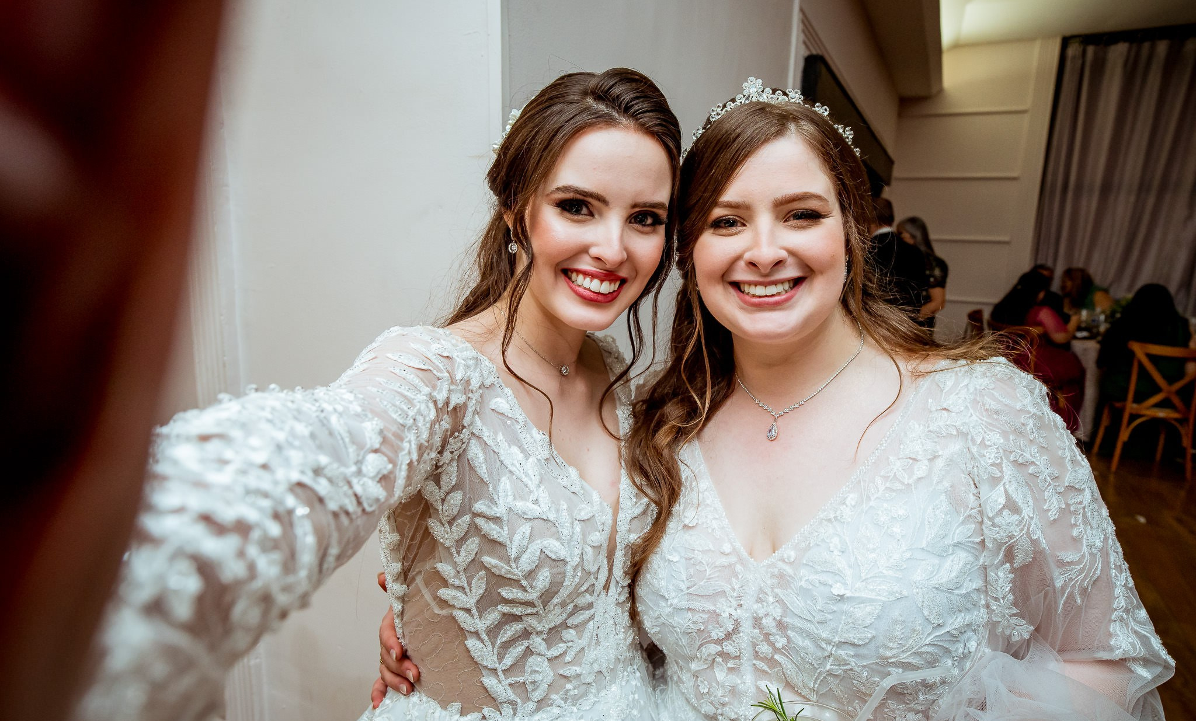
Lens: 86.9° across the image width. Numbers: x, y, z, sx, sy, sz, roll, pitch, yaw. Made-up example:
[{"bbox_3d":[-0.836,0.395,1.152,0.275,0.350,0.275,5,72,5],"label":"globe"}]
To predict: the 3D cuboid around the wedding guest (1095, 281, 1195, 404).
[{"bbox_3d":[3.800,0.098,4.420,0.560,1.270,0.780,7,13,25],"label":"wedding guest"}]

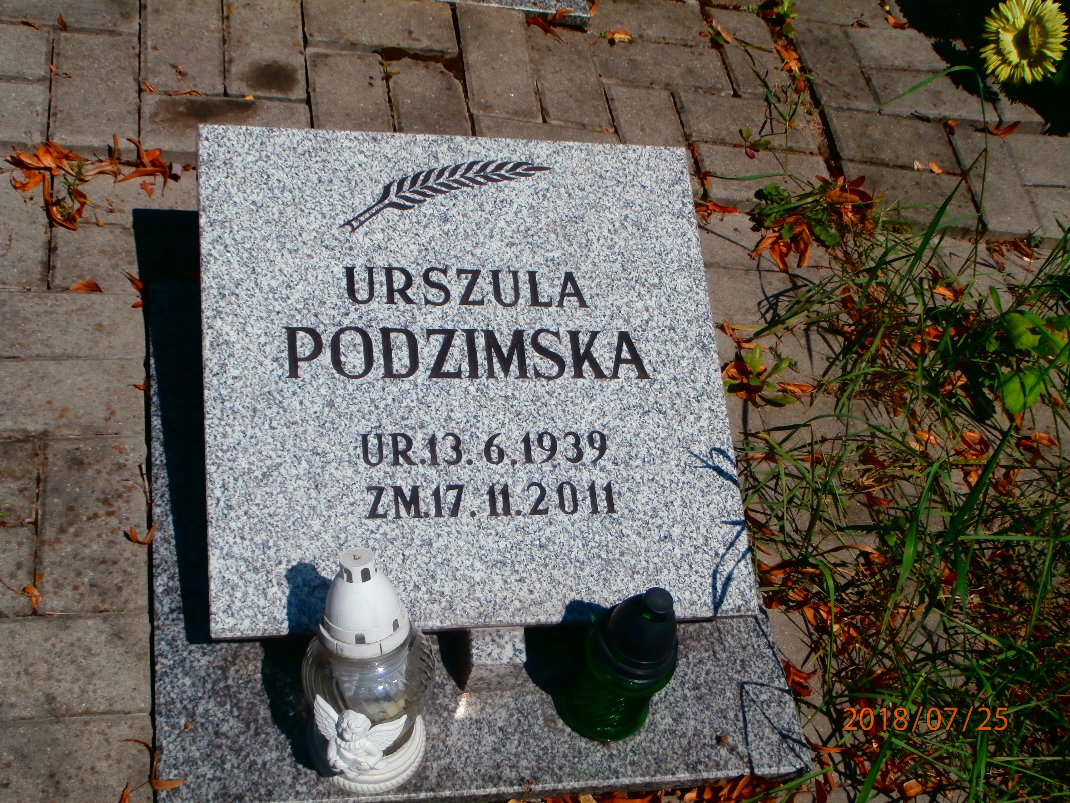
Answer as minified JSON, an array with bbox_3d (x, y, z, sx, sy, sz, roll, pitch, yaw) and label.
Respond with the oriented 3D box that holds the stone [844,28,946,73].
[{"bbox_3d":[0.578,-0.522,2.296,0.200,0.060,0.100,3,51,-17],"label":"stone"}]

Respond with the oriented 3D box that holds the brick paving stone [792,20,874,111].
[{"bbox_3d":[0.439,-0.493,2.217,0.100,0.060,0.200,1,54,-20],"label":"brick paving stone"}]

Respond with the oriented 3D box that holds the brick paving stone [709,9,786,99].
[{"bbox_3d":[0.309,-0.494,2.161,0.100,0.060,0.200,1,52,-18],"label":"brick paving stone"}]

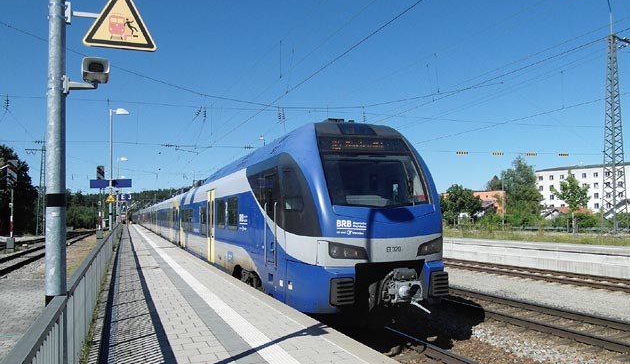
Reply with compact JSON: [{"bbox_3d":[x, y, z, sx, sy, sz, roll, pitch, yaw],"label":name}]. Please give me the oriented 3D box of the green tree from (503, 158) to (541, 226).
[{"bbox_3d":[29.600,1.600,60.000,5.700,10.500,5.700,2,-4,-26],"label":"green tree"}]

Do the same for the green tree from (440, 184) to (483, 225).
[{"bbox_3d":[21.200,3.600,62.000,6.300,6.400,6.000,2,-4,-26],"label":"green tree"}]

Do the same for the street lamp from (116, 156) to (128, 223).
[{"bbox_3d":[-15.100,1.200,33.000,0.850,6.200,0.320,2,-4,-25],"label":"street lamp"}]

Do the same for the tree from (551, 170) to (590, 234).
[{"bbox_3d":[26.200,2.100,43.000,4.100,6.500,4.100,2,-4,-26],"label":"tree"}]

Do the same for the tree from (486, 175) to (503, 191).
[{"bbox_3d":[38.700,4.000,90.000,4.600,11.000,4.600,2,-4,-26],"label":"tree"}]

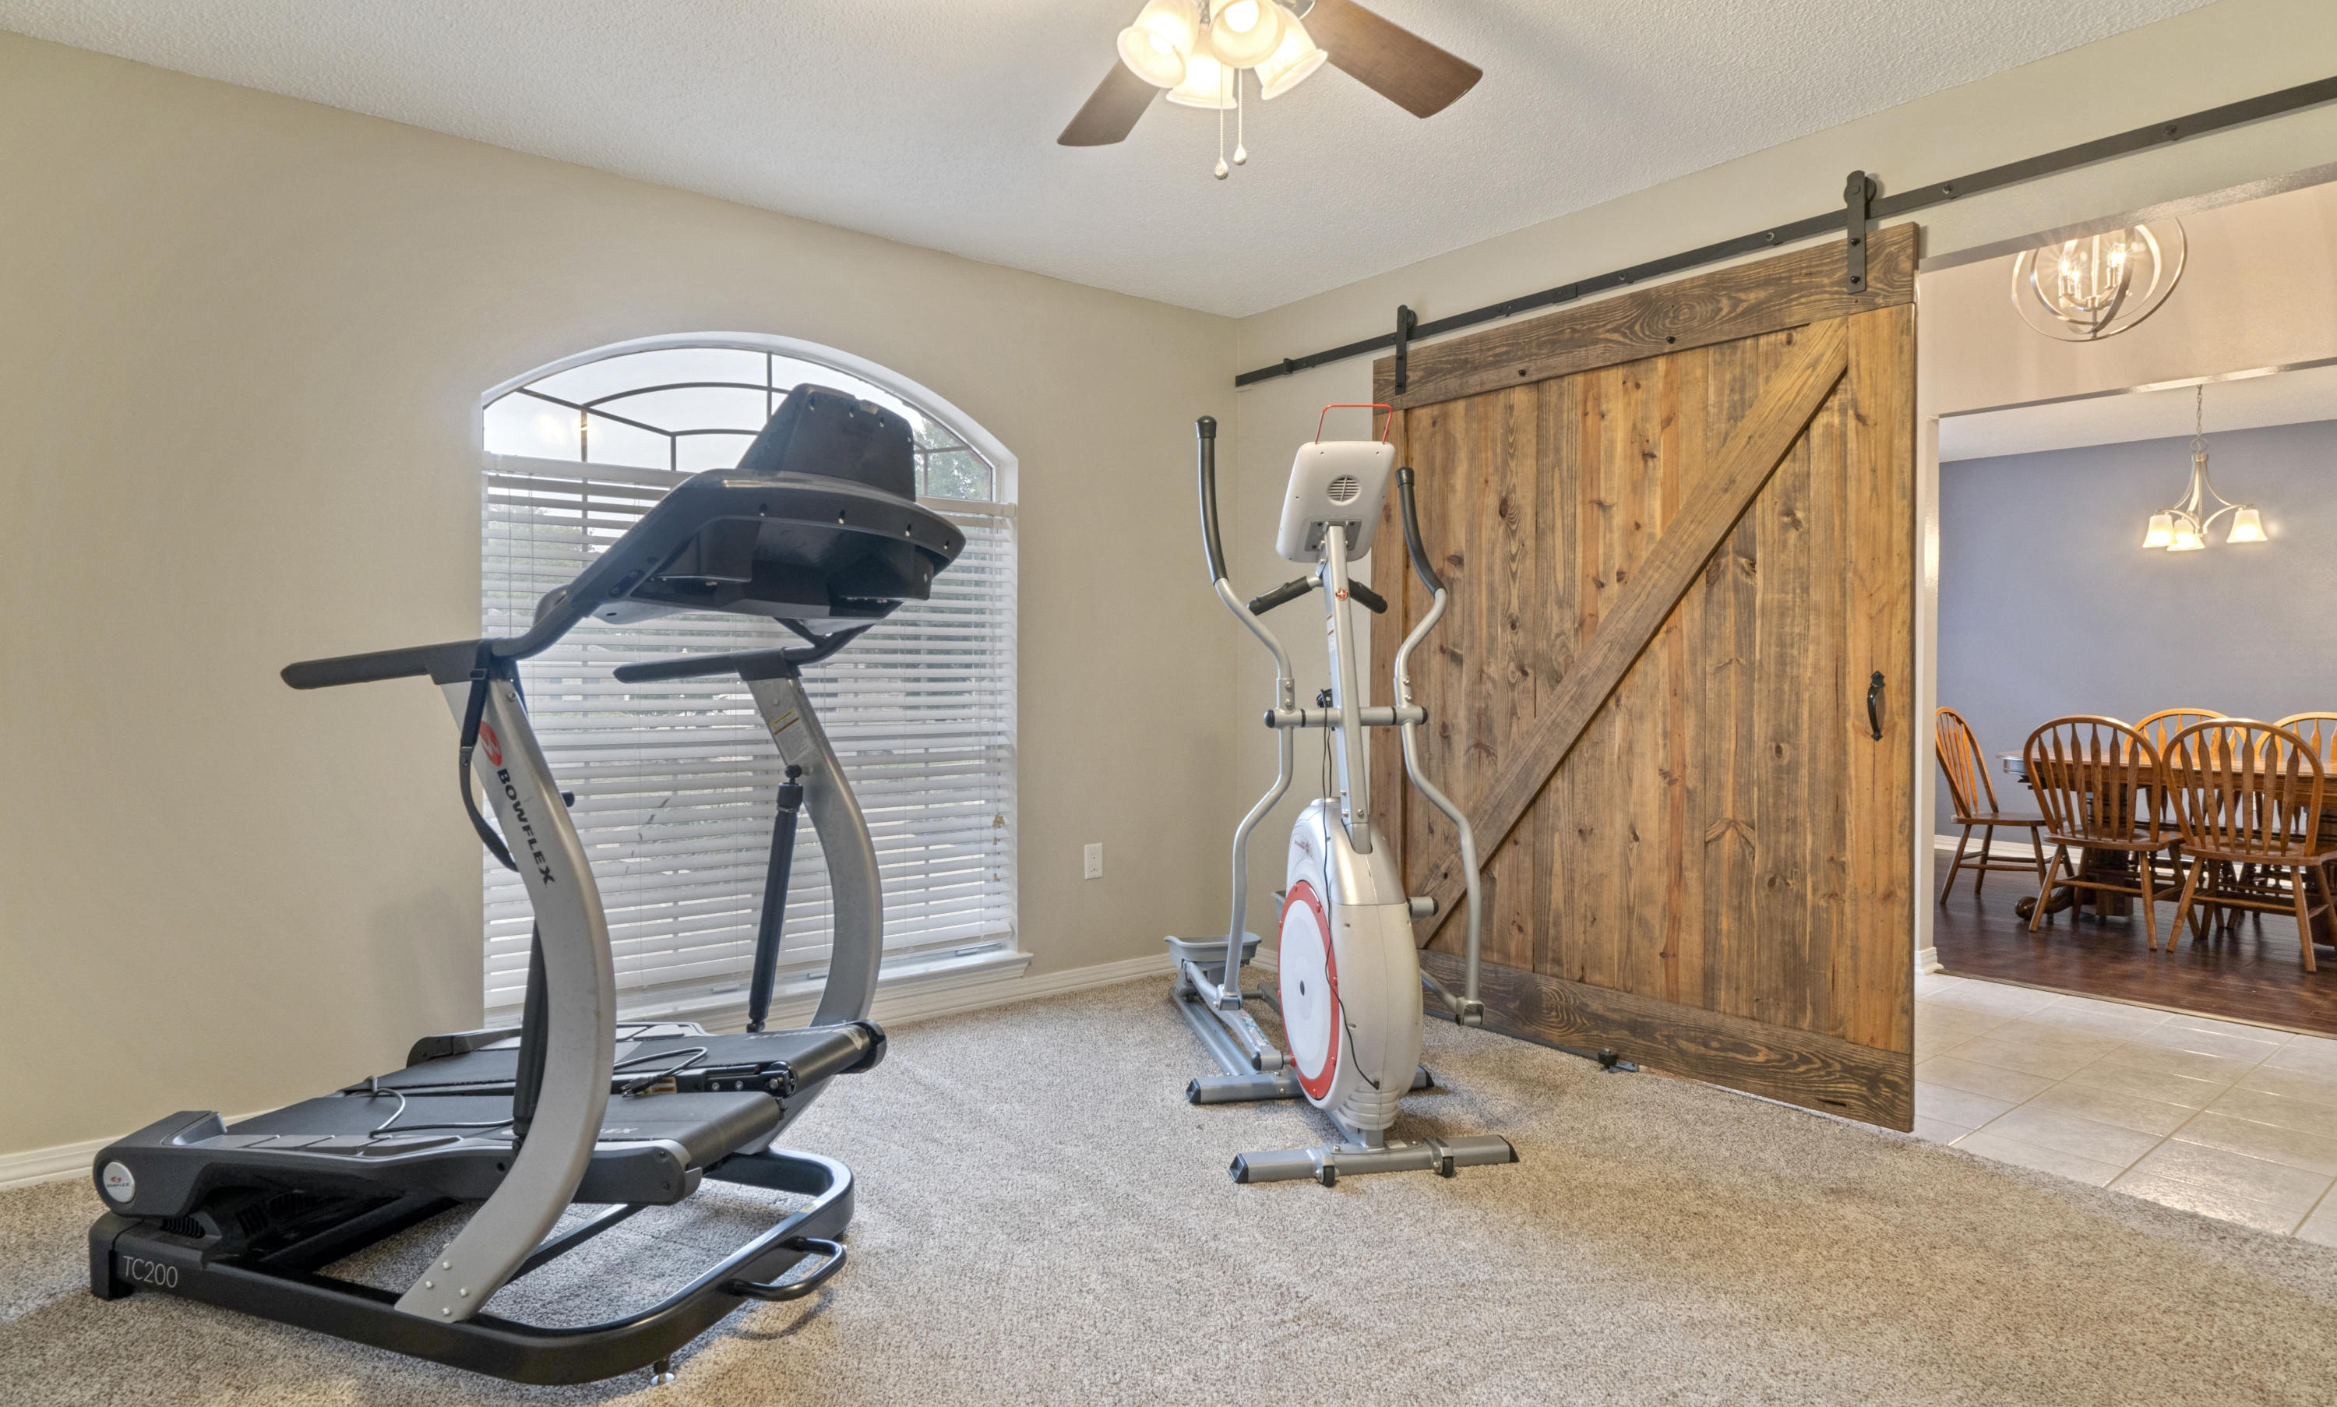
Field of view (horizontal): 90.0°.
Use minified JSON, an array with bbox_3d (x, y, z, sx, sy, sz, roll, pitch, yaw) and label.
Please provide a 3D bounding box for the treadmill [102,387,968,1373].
[{"bbox_3d":[-1.137,0.267,2.134,1.320,1.520,0.735,0,1,18],"label":"treadmill"}]

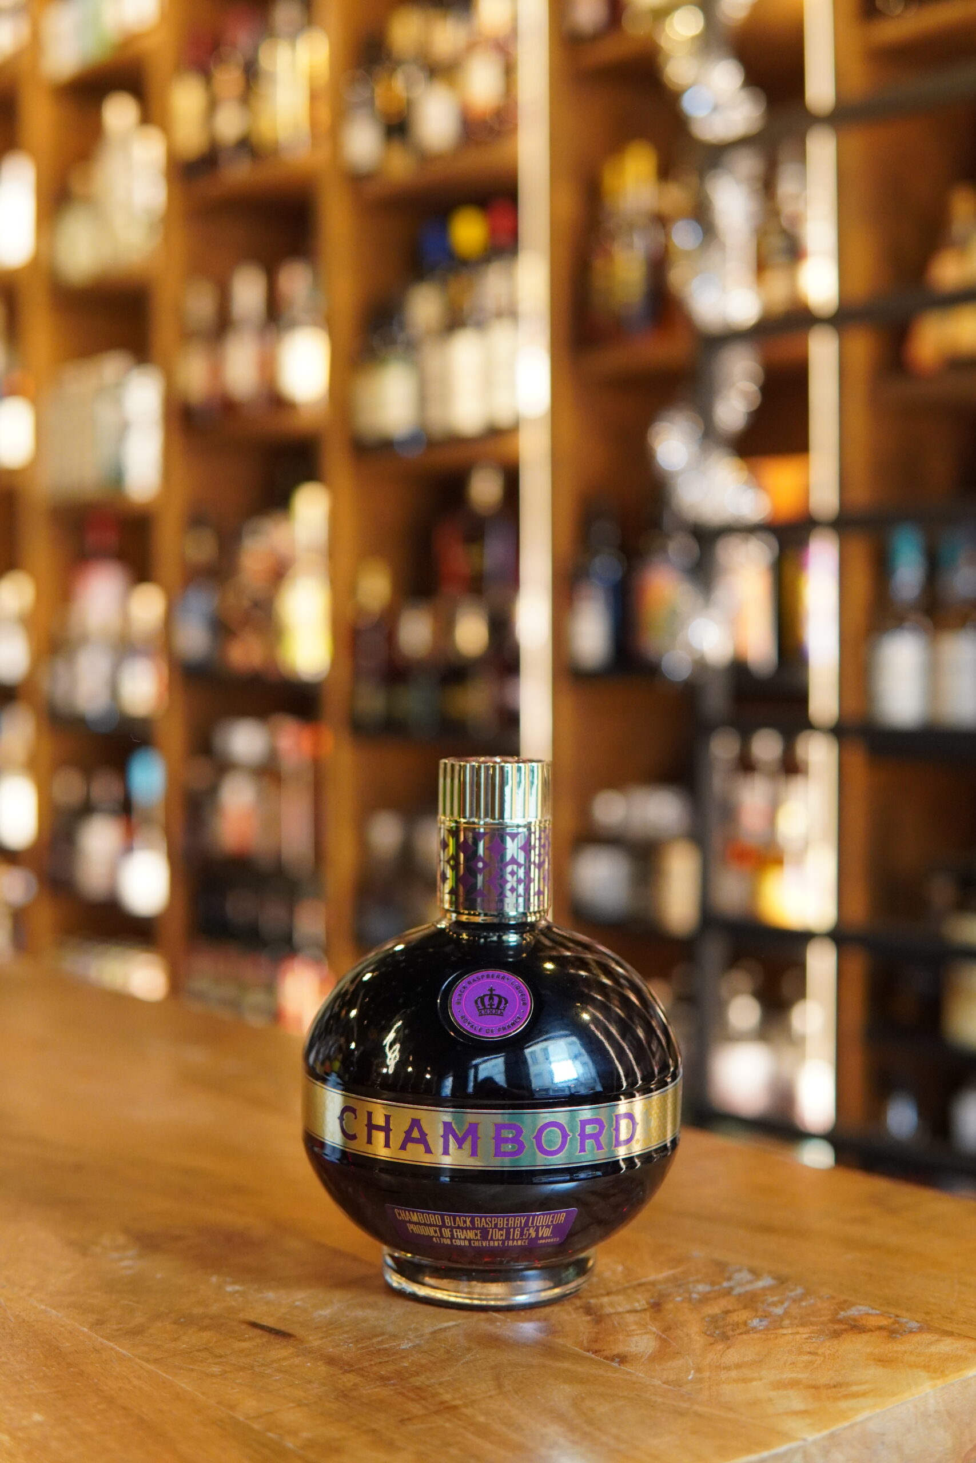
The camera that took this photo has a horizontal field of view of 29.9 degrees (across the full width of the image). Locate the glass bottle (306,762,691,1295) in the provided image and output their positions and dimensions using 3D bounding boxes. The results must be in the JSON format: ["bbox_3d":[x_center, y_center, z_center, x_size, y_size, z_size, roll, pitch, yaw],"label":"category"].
[{"bbox_3d":[0.001,0.093,0.593,0.125,0.168,0.125,1,3,2],"label":"glass bottle"}]

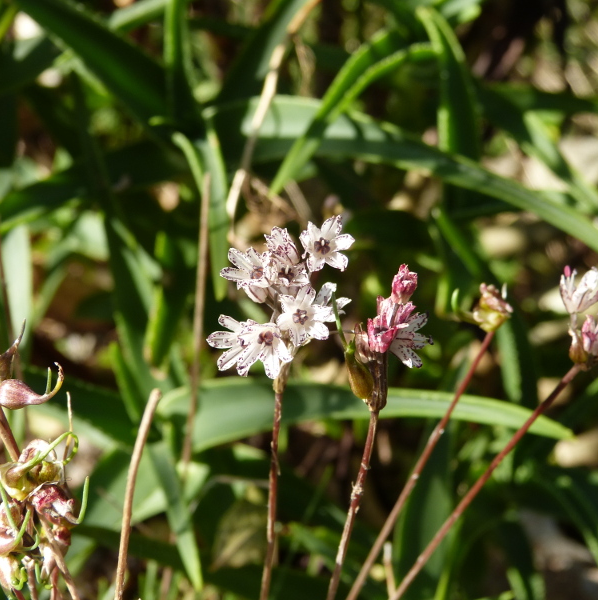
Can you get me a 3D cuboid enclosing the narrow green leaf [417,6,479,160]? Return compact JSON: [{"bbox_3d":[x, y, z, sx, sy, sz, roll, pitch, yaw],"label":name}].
[{"bbox_3d":[0.062,-0.090,0.520,0.018,0.067,0.022,-12,18,9],"label":"narrow green leaf"}]

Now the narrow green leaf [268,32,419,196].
[{"bbox_3d":[0.016,-0.079,0.500,0.093,0.019,0.028,-48,4,-13],"label":"narrow green leaf"}]

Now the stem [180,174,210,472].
[{"bbox_3d":[-0.036,0.010,0.432,0.003,0.107,0.003,5,13,0],"label":"stem"}]

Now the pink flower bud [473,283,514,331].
[{"bbox_3d":[0.058,0.002,0.375,0.012,0.013,0.012,0,22,0],"label":"pink flower bud"}]

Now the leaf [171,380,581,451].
[{"bbox_3d":[0.021,0.042,0.435,0.145,0.026,0.035,1,-6,12],"label":"leaf"}]

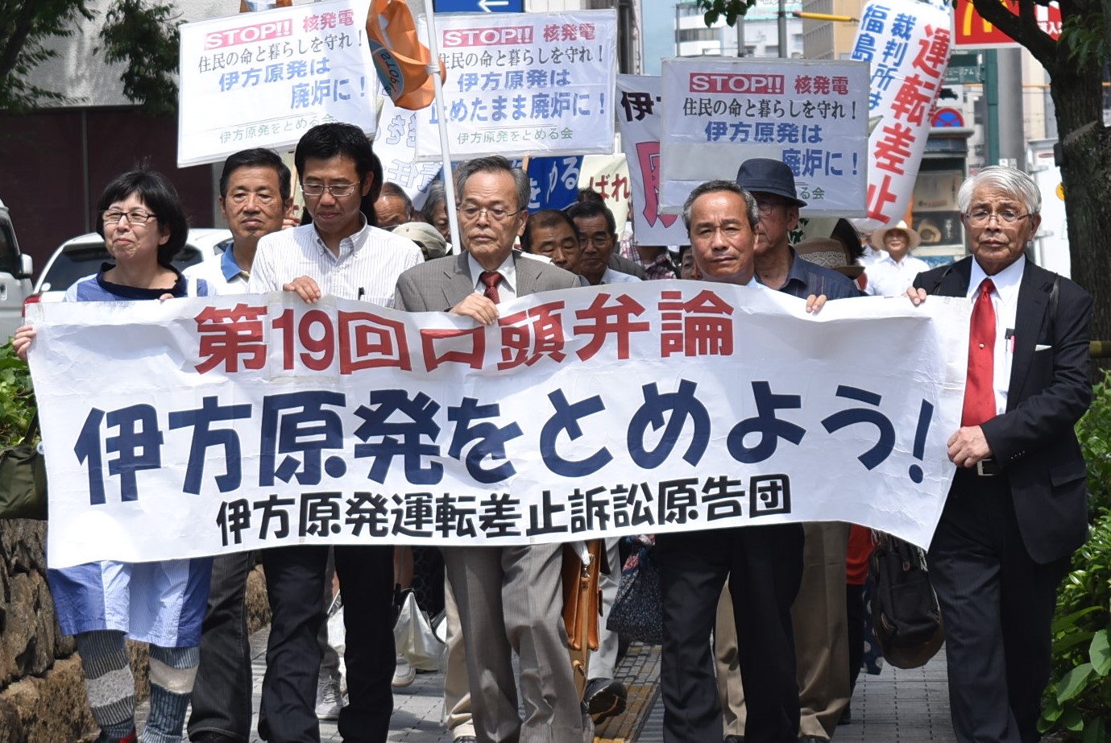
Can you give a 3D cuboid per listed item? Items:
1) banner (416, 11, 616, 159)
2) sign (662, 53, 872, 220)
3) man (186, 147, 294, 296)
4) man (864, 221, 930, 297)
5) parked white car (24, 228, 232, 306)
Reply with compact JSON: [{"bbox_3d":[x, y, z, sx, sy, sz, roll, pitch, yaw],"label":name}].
[{"bbox_3d":[-0.125,-0.914,8.100,0.635,0.472,0.025,0,3,-3],"label":"banner"},{"bbox_3d":[0.643,-0.718,7.800,0.635,0.475,0.025,1,3,1],"label":"sign"},{"bbox_3d":[-0.907,0.222,7.297,0.540,1.700,0.420,0,3,5],"label":"man"},{"bbox_3d":[2.406,-0.233,17.757,0.540,1.690,0.380,0,3,7],"label":"man"},{"bbox_3d":[-3.230,-0.412,22.504,1.730,1.630,4.450,0,3,6],"label":"parked white car"}]

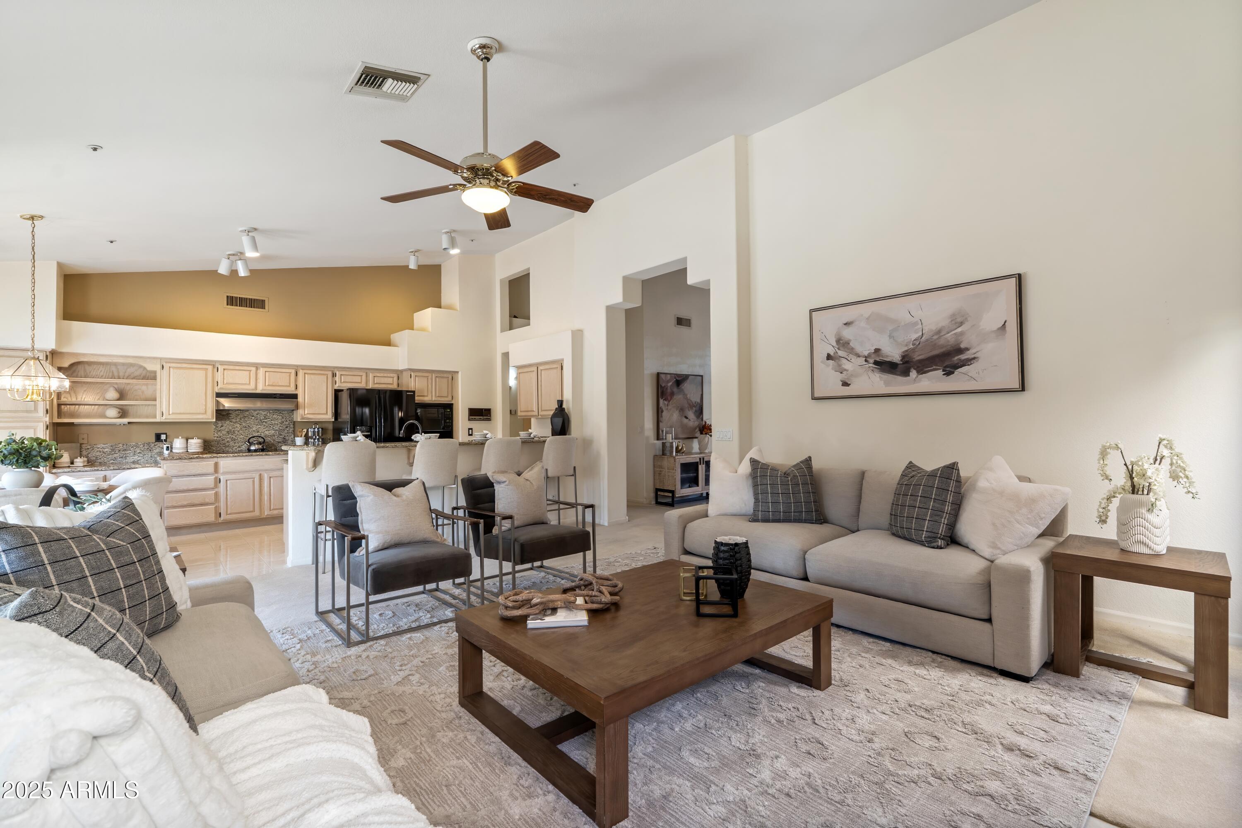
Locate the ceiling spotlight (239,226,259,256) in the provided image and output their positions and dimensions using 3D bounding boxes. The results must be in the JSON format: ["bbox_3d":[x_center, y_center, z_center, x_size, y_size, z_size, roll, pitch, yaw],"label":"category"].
[{"bbox_3d":[-4.072,-1.884,6.053,0.192,0.301,0.200,0,-1,-41],"label":"ceiling spotlight"}]

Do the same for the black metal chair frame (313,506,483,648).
[{"bbox_3d":[-1.513,1.040,3.753,0.853,0.640,0.772,0,-1,-41],"label":"black metal chair frame"}]

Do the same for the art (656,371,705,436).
[{"bbox_3d":[1.058,-0.124,9.591,1.170,1.120,0.040,1,-1,-44],"label":"art"}]

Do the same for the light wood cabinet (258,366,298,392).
[{"bbox_3d":[-4.642,-0.463,7.416,0.442,0.340,0.320,0,-1,-41],"label":"light wood cabinet"}]

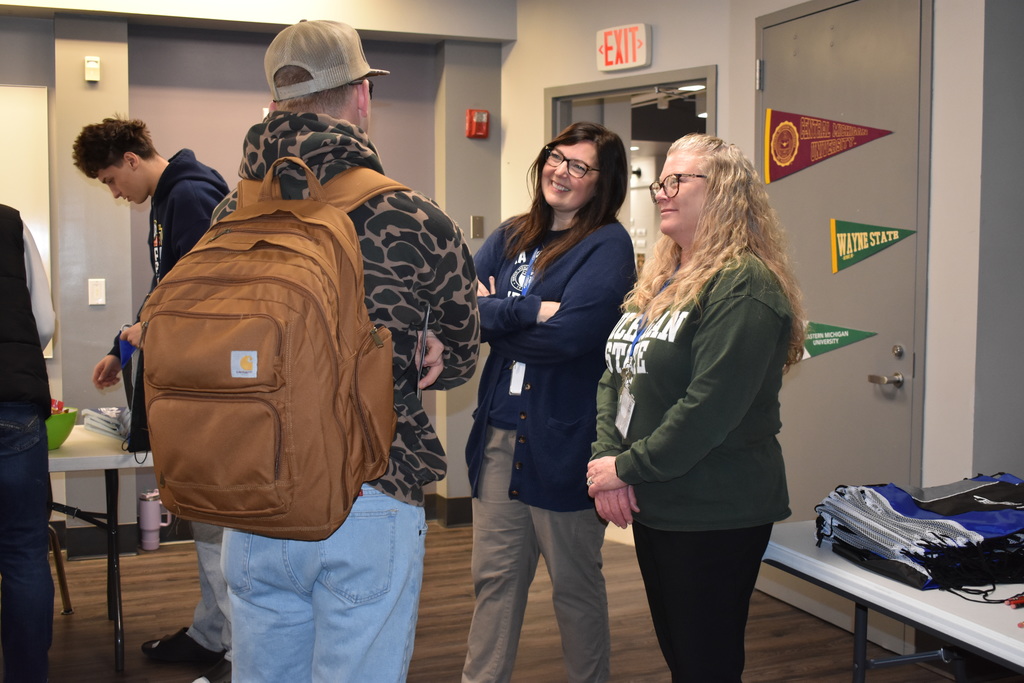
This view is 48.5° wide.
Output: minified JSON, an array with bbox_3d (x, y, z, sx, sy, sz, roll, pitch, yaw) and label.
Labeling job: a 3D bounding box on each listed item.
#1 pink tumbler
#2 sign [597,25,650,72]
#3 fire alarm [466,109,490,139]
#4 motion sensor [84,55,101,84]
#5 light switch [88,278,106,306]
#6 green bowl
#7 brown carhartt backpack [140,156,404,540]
[{"bbox_3d":[-1.690,0.840,5.398,0.145,0.277,0.095,-1,4,-18],"label":"pink tumbler"},{"bbox_3d":[0.518,-1.371,5.315,0.300,0.192,0.045,4,6,44],"label":"sign"},{"bbox_3d":[-0.166,-1.084,5.672,0.117,0.142,0.050,-1,4,-20],"label":"fire alarm"},{"bbox_3d":[-1.883,-1.221,5.109,0.066,0.112,0.047,-1,4,-22],"label":"motion sensor"},{"bbox_3d":[-1.871,-0.223,5.132,0.071,0.115,0.012,-1,4,-20],"label":"light switch"},{"bbox_3d":[-1.585,0.291,3.803,0.265,0.125,0.265,-2,4,-23],"label":"green bowl"},{"bbox_3d":[-0.396,0.010,1.880,0.335,0.550,0.290,2,6,22],"label":"brown carhartt backpack"}]

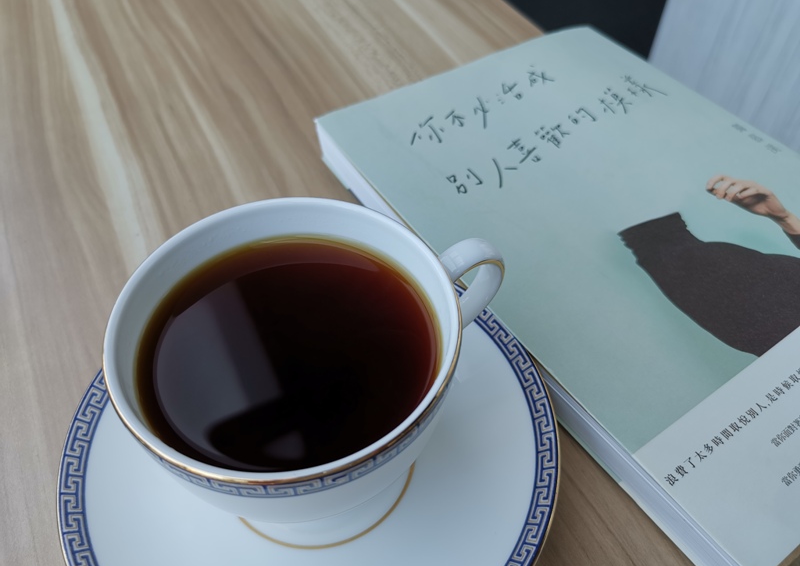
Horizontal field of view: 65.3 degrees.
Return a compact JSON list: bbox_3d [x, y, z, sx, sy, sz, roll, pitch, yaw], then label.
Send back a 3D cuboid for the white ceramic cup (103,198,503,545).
[{"bbox_3d":[-0.015,0.024,0.155,0.090,0.063,0.072,-20,53,-16],"label":"white ceramic cup"}]

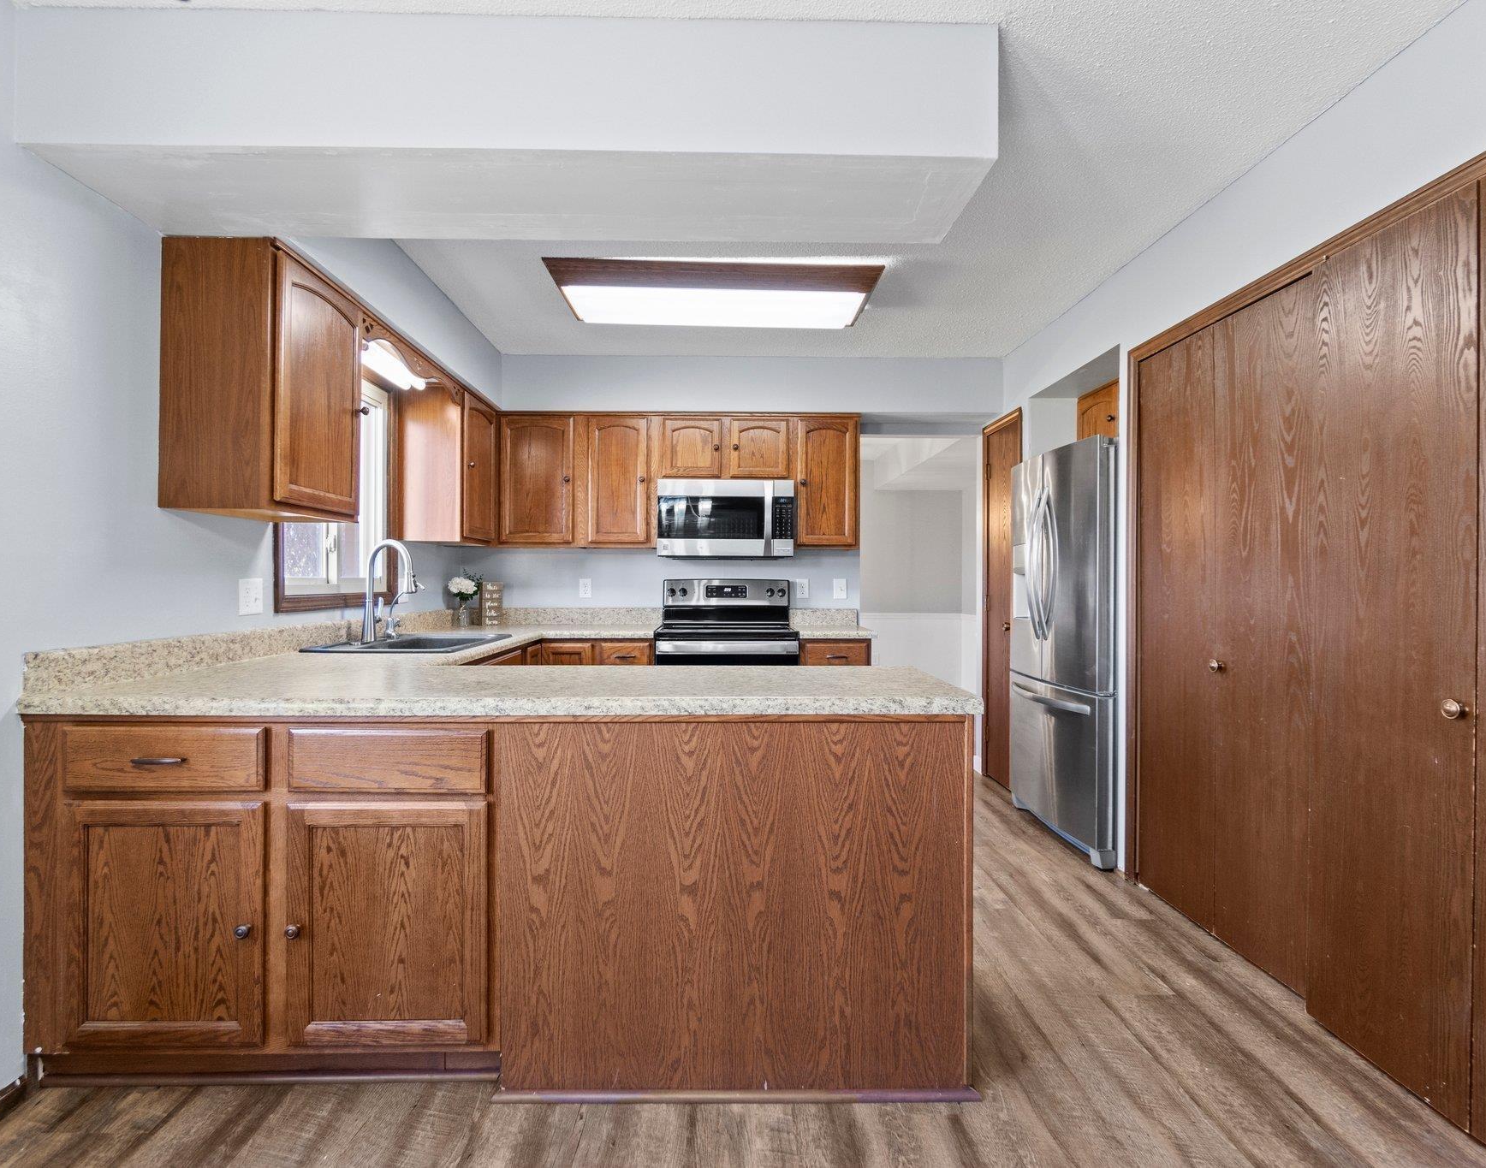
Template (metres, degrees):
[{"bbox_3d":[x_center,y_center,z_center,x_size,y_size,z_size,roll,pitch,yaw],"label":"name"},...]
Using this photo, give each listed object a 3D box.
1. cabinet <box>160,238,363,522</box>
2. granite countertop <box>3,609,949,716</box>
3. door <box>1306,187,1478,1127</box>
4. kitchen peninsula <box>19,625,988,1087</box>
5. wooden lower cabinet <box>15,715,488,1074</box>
[{"bbox_3d":[-1.446,-0.582,2.256,0.325,0.748,0.487,0,0,-2],"label":"cabinet"},{"bbox_3d":[-0.545,0.225,3.045,2.220,0.140,2.800,0,0,-2],"label":"granite countertop"},{"bbox_3d":[1.581,0.159,1.785,0.040,2.045,0.433,0,0,-2],"label":"door"},{"bbox_3d":[-0.550,0.700,1.965,2.170,0.940,0.640,0,0,-1],"label":"kitchen peninsula"},{"bbox_3d":[-1.098,0.726,1.955,1.070,0.865,0.590,0,0,-1],"label":"wooden lower cabinet"}]

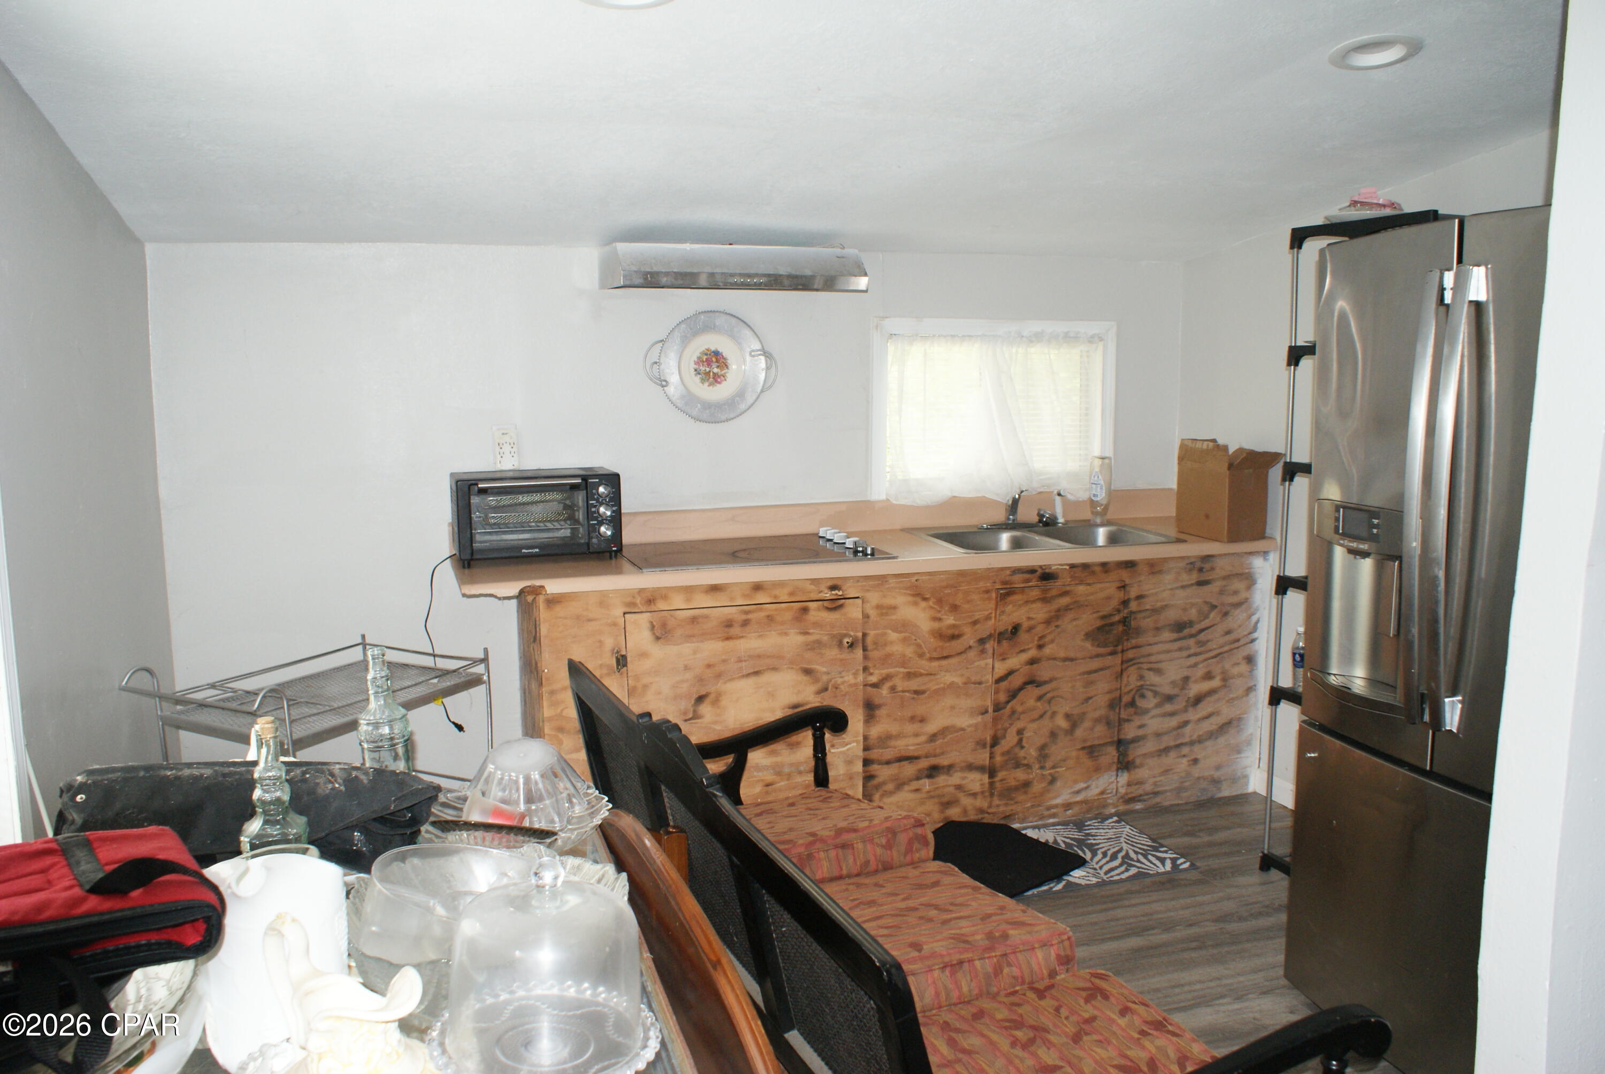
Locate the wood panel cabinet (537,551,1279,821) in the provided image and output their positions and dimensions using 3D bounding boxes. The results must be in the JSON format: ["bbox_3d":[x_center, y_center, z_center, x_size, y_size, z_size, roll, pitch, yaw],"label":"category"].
[{"bbox_3d":[0.301,0.487,4.133,2.490,0.865,0.640,-3,8,-17],"label":"wood panel cabinet"}]

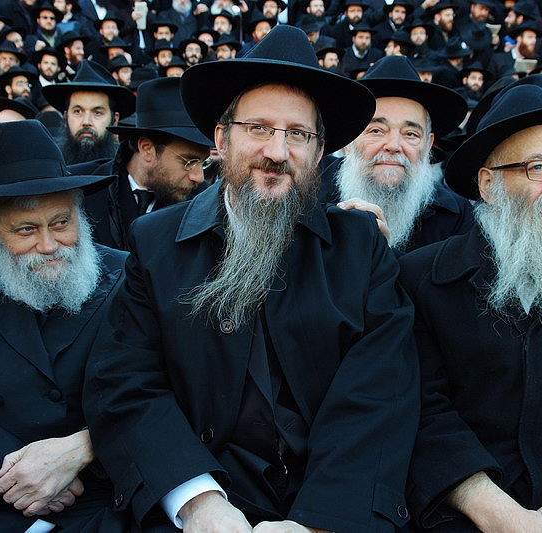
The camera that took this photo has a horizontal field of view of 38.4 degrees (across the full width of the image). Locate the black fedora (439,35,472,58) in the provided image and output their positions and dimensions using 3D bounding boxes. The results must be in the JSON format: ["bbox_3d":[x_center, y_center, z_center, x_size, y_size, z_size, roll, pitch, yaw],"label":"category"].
[{"bbox_3d":[1.850,-2.206,7.800,0.330,0.140,0.300,1,3,24],"label":"black fedora"}]

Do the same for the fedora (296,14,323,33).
[{"bbox_3d":[0.436,-2.750,8.800,0.345,0.140,0.315,-15,11,-36],"label":"fedora"}]

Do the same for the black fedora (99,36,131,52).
[{"bbox_3d":[-1.640,-2.341,8.200,0.325,0.140,0.350,-1,14,-3],"label":"black fedora"}]

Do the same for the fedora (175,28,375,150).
[{"bbox_3d":[0.015,-0.318,1.352,0.335,0.150,0.365,8,-17,-5],"label":"fedora"}]

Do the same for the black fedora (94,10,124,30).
[{"bbox_3d":[-1.711,-2.596,8.200,0.300,0.140,0.330,2,0,-6],"label":"black fedora"}]

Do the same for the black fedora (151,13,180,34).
[{"bbox_3d":[-1.123,-2.557,8.200,0.315,0.140,0.345,-1,7,-6],"label":"black fedora"}]

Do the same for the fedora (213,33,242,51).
[{"bbox_3d":[-0.470,-2.431,8.400,0.320,0.140,0.350,8,12,31],"label":"fedora"}]

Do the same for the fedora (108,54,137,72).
[{"bbox_3d":[-1.547,-2.120,8.100,0.350,0.140,0.320,3,6,37],"label":"fedora"}]

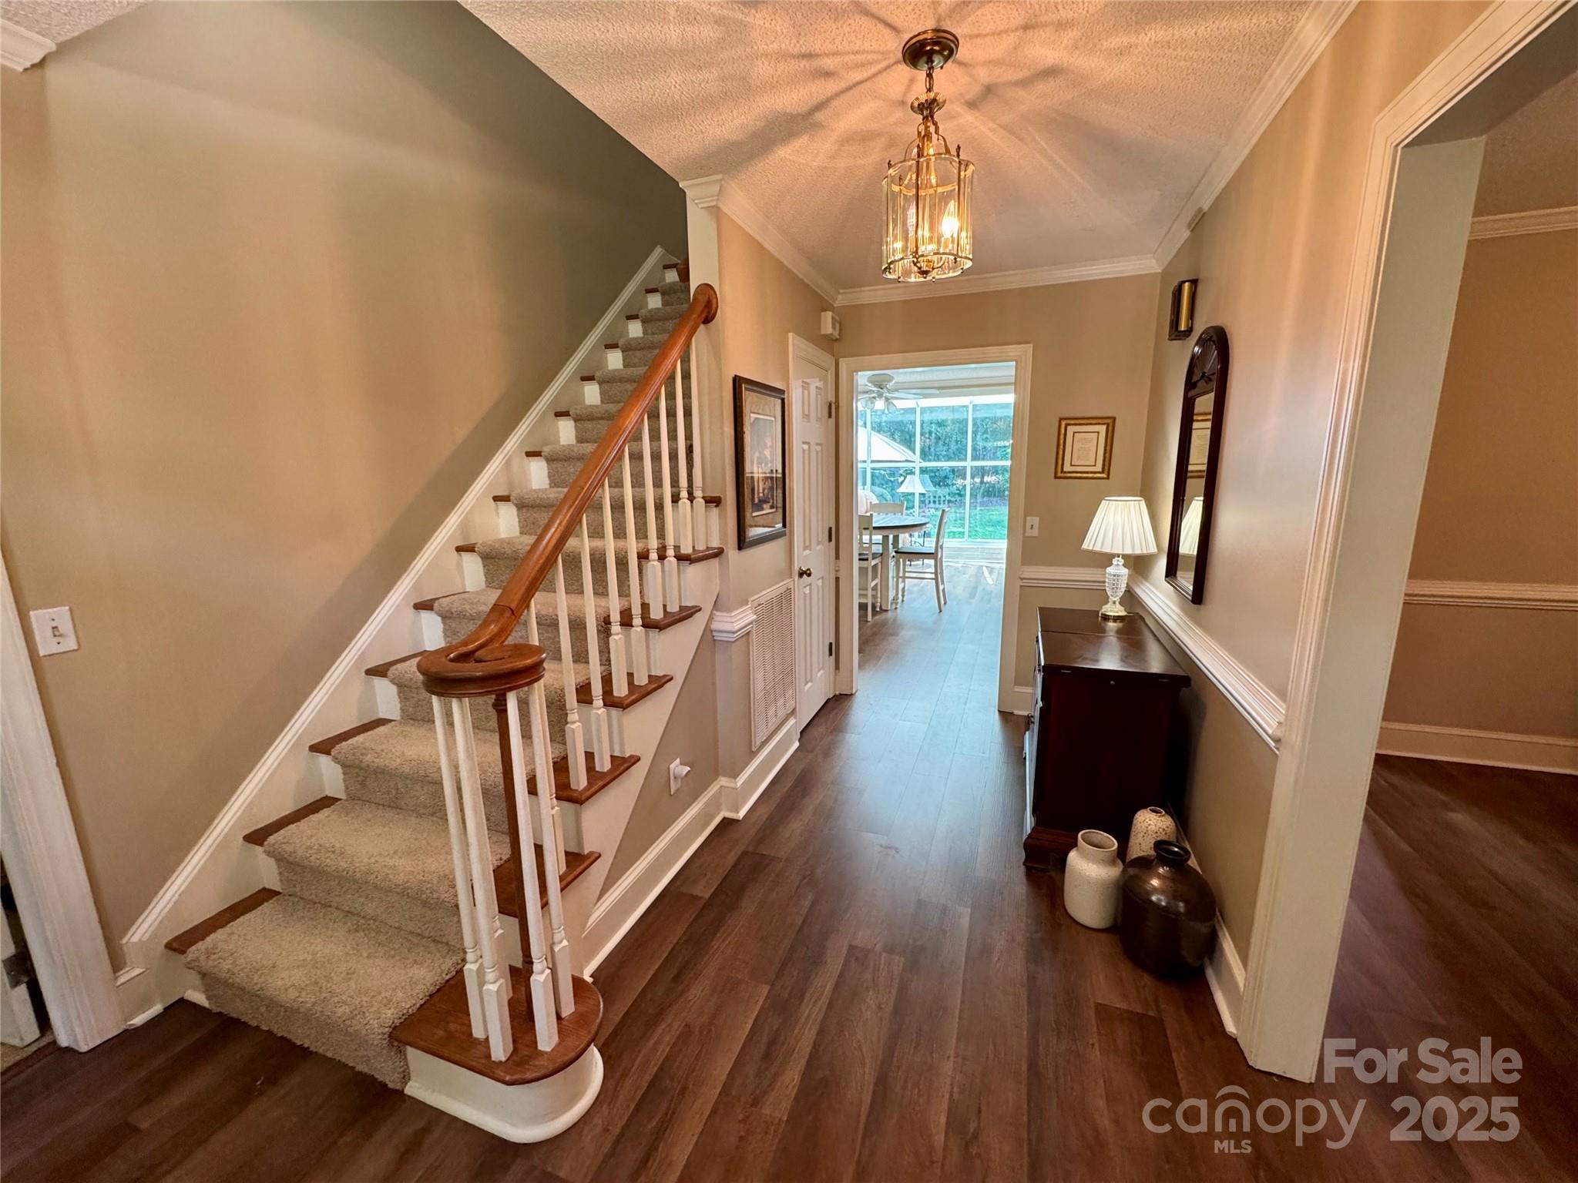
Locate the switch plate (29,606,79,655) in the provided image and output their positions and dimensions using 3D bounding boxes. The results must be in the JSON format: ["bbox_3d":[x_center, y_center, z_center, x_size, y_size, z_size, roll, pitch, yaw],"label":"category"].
[{"bbox_3d":[-1.863,0.102,1.618,0.013,0.115,0.070,3,12,20],"label":"switch plate"}]

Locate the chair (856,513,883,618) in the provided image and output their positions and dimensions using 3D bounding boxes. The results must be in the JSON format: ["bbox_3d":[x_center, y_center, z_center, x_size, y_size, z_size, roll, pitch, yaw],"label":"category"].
[{"bbox_3d":[0.648,-0.268,6.297,0.465,1.030,0.530,3,12,20],"label":"chair"}]

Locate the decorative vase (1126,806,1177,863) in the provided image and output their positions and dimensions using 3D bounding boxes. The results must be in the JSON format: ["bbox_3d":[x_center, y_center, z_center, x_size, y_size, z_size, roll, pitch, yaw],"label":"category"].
[{"bbox_3d":[1.210,0.895,2.128,0.155,0.345,0.155,3,12,20],"label":"decorative vase"}]

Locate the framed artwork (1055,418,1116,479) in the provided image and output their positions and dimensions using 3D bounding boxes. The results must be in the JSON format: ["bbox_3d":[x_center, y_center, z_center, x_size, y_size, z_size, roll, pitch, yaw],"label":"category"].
[{"bbox_3d":[1.603,-0.776,3.465,0.277,0.324,0.022,3,12,20],"label":"framed artwork"}]

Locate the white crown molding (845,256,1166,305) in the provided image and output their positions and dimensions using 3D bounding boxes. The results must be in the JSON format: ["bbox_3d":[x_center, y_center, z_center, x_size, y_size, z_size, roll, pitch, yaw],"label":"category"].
[{"bbox_3d":[1.066,-1.679,3.459,1.689,0.076,0.052,3,12,20],"label":"white crown molding"}]

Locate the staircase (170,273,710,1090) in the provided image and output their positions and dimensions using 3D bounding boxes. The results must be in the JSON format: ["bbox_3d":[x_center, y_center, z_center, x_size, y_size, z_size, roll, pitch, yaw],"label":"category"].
[{"bbox_3d":[-0.681,-0.423,2.776,1.340,2.760,3.080,3,12,20],"label":"staircase"}]

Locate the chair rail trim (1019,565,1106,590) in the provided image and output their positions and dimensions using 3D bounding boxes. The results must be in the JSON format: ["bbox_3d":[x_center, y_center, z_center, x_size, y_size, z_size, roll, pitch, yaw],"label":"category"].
[{"bbox_3d":[1.593,-0.074,3.592,0.530,0.120,0.035,3,12,20],"label":"chair rail trim"}]

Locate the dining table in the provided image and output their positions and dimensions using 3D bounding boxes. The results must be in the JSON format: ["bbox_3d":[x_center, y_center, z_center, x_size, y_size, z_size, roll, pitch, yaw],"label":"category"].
[{"bbox_3d":[0.846,-0.297,6.825,1.250,0.900,1.250,3,12,20],"label":"dining table"}]

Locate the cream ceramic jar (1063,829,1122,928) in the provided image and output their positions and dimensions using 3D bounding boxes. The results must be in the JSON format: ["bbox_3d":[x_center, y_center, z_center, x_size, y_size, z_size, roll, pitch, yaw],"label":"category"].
[{"bbox_3d":[0.998,0.940,2.085,0.165,0.278,0.165,3,12,20],"label":"cream ceramic jar"}]

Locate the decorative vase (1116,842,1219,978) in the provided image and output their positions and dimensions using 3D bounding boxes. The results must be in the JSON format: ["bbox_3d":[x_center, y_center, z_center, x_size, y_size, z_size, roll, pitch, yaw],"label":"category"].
[{"bbox_3d":[1.149,0.946,1.942,0.246,0.347,0.246,3,12,20],"label":"decorative vase"}]

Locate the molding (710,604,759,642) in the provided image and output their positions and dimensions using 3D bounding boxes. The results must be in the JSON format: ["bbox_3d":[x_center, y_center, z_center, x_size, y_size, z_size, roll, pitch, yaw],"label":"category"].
[{"bbox_3d":[-0.230,0.119,2.627,0.110,0.120,0.235,3,12,20],"label":"molding"}]

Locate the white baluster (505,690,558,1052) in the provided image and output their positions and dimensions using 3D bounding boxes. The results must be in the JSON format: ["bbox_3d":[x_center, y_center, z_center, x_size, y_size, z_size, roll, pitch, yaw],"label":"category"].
[{"bbox_3d":[-0.571,0.633,1.414,0.033,0.870,0.033,3,12,20],"label":"white baluster"}]

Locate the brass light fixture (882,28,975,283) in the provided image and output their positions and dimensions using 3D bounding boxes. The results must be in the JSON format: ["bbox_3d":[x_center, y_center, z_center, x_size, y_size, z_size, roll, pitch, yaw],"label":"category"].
[{"bbox_3d":[0.348,-1.062,1.590,0.230,0.510,0.230,3,12,20],"label":"brass light fixture"}]

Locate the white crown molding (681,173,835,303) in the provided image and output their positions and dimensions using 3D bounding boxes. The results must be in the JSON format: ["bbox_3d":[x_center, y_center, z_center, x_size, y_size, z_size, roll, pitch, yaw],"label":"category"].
[{"bbox_3d":[-0.033,-1.576,3.030,0.175,0.076,1.624,3,12,20],"label":"white crown molding"}]

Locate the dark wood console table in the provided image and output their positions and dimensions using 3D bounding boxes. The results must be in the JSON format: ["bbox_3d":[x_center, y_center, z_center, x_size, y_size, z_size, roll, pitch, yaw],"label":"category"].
[{"bbox_3d":[1.244,0.571,2.637,0.474,0.805,0.915,3,12,20],"label":"dark wood console table"}]

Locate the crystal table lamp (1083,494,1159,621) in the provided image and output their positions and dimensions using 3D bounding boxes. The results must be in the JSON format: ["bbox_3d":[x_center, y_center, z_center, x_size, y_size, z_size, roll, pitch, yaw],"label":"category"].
[{"bbox_3d":[1.510,-0.151,2.916,0.310,0.540,0.310,3,12,20],"label":"crystal table lamp"}]

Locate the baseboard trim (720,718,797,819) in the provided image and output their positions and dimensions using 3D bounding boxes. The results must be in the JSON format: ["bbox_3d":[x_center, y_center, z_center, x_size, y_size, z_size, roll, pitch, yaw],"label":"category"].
[{"bbox_3d":[-0.116,0.820,3.076,0.085,0.160,0.785,3,12,20],"label":"baseboard trim"}]

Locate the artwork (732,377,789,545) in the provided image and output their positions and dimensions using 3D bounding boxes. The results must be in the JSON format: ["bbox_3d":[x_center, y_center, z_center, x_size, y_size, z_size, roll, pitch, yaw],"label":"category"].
[{"bbox_3d":[-0.110,-0.556,2.814,0.024,0.688,0.565,3,12,20],"label":"artwork"}]

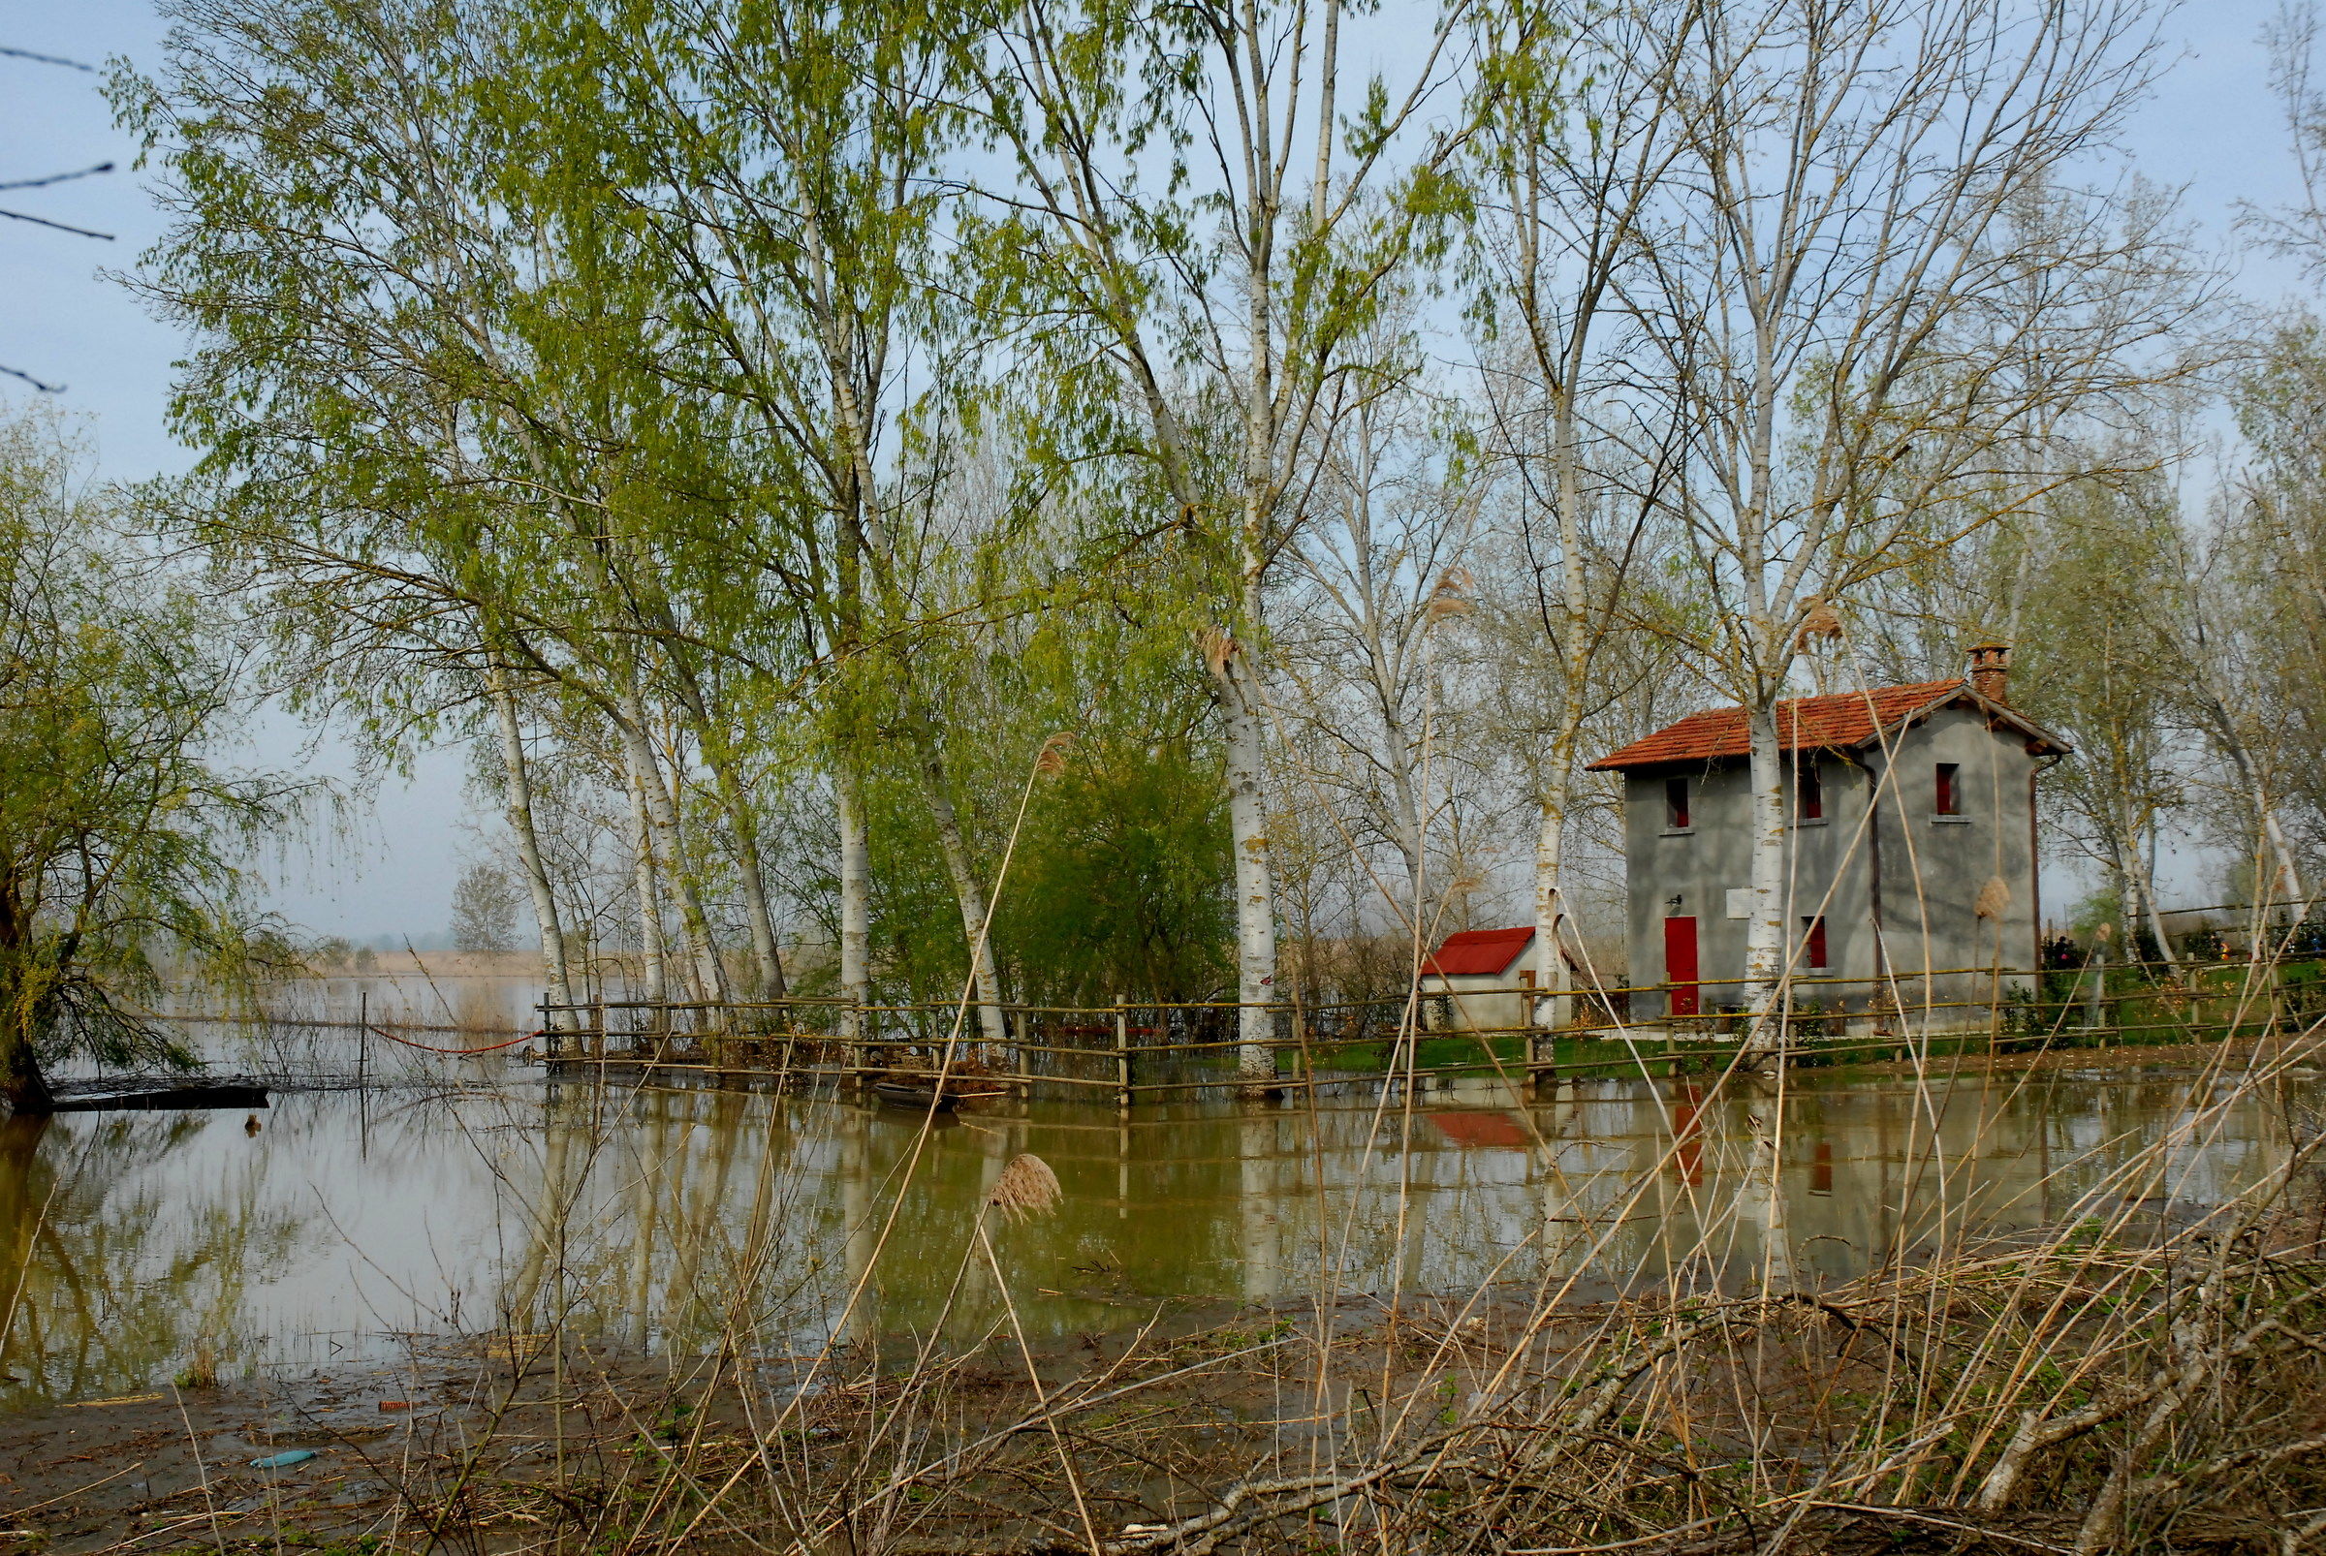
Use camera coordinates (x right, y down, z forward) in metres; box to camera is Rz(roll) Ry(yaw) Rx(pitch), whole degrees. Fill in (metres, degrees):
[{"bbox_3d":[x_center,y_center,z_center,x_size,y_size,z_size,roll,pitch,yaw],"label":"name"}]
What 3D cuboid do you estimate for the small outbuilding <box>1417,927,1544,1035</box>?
[{"bbox_3d":[7.885,4.746,65.074,2.406,2.385,2.853,2,-4,-33],"label":"small outbuilding"}]

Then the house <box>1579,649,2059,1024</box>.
[{"bbox_3d":[13.697,1.362,57.887,5.662,7.758,8.405,1,-4,-29],"label":"house"}]

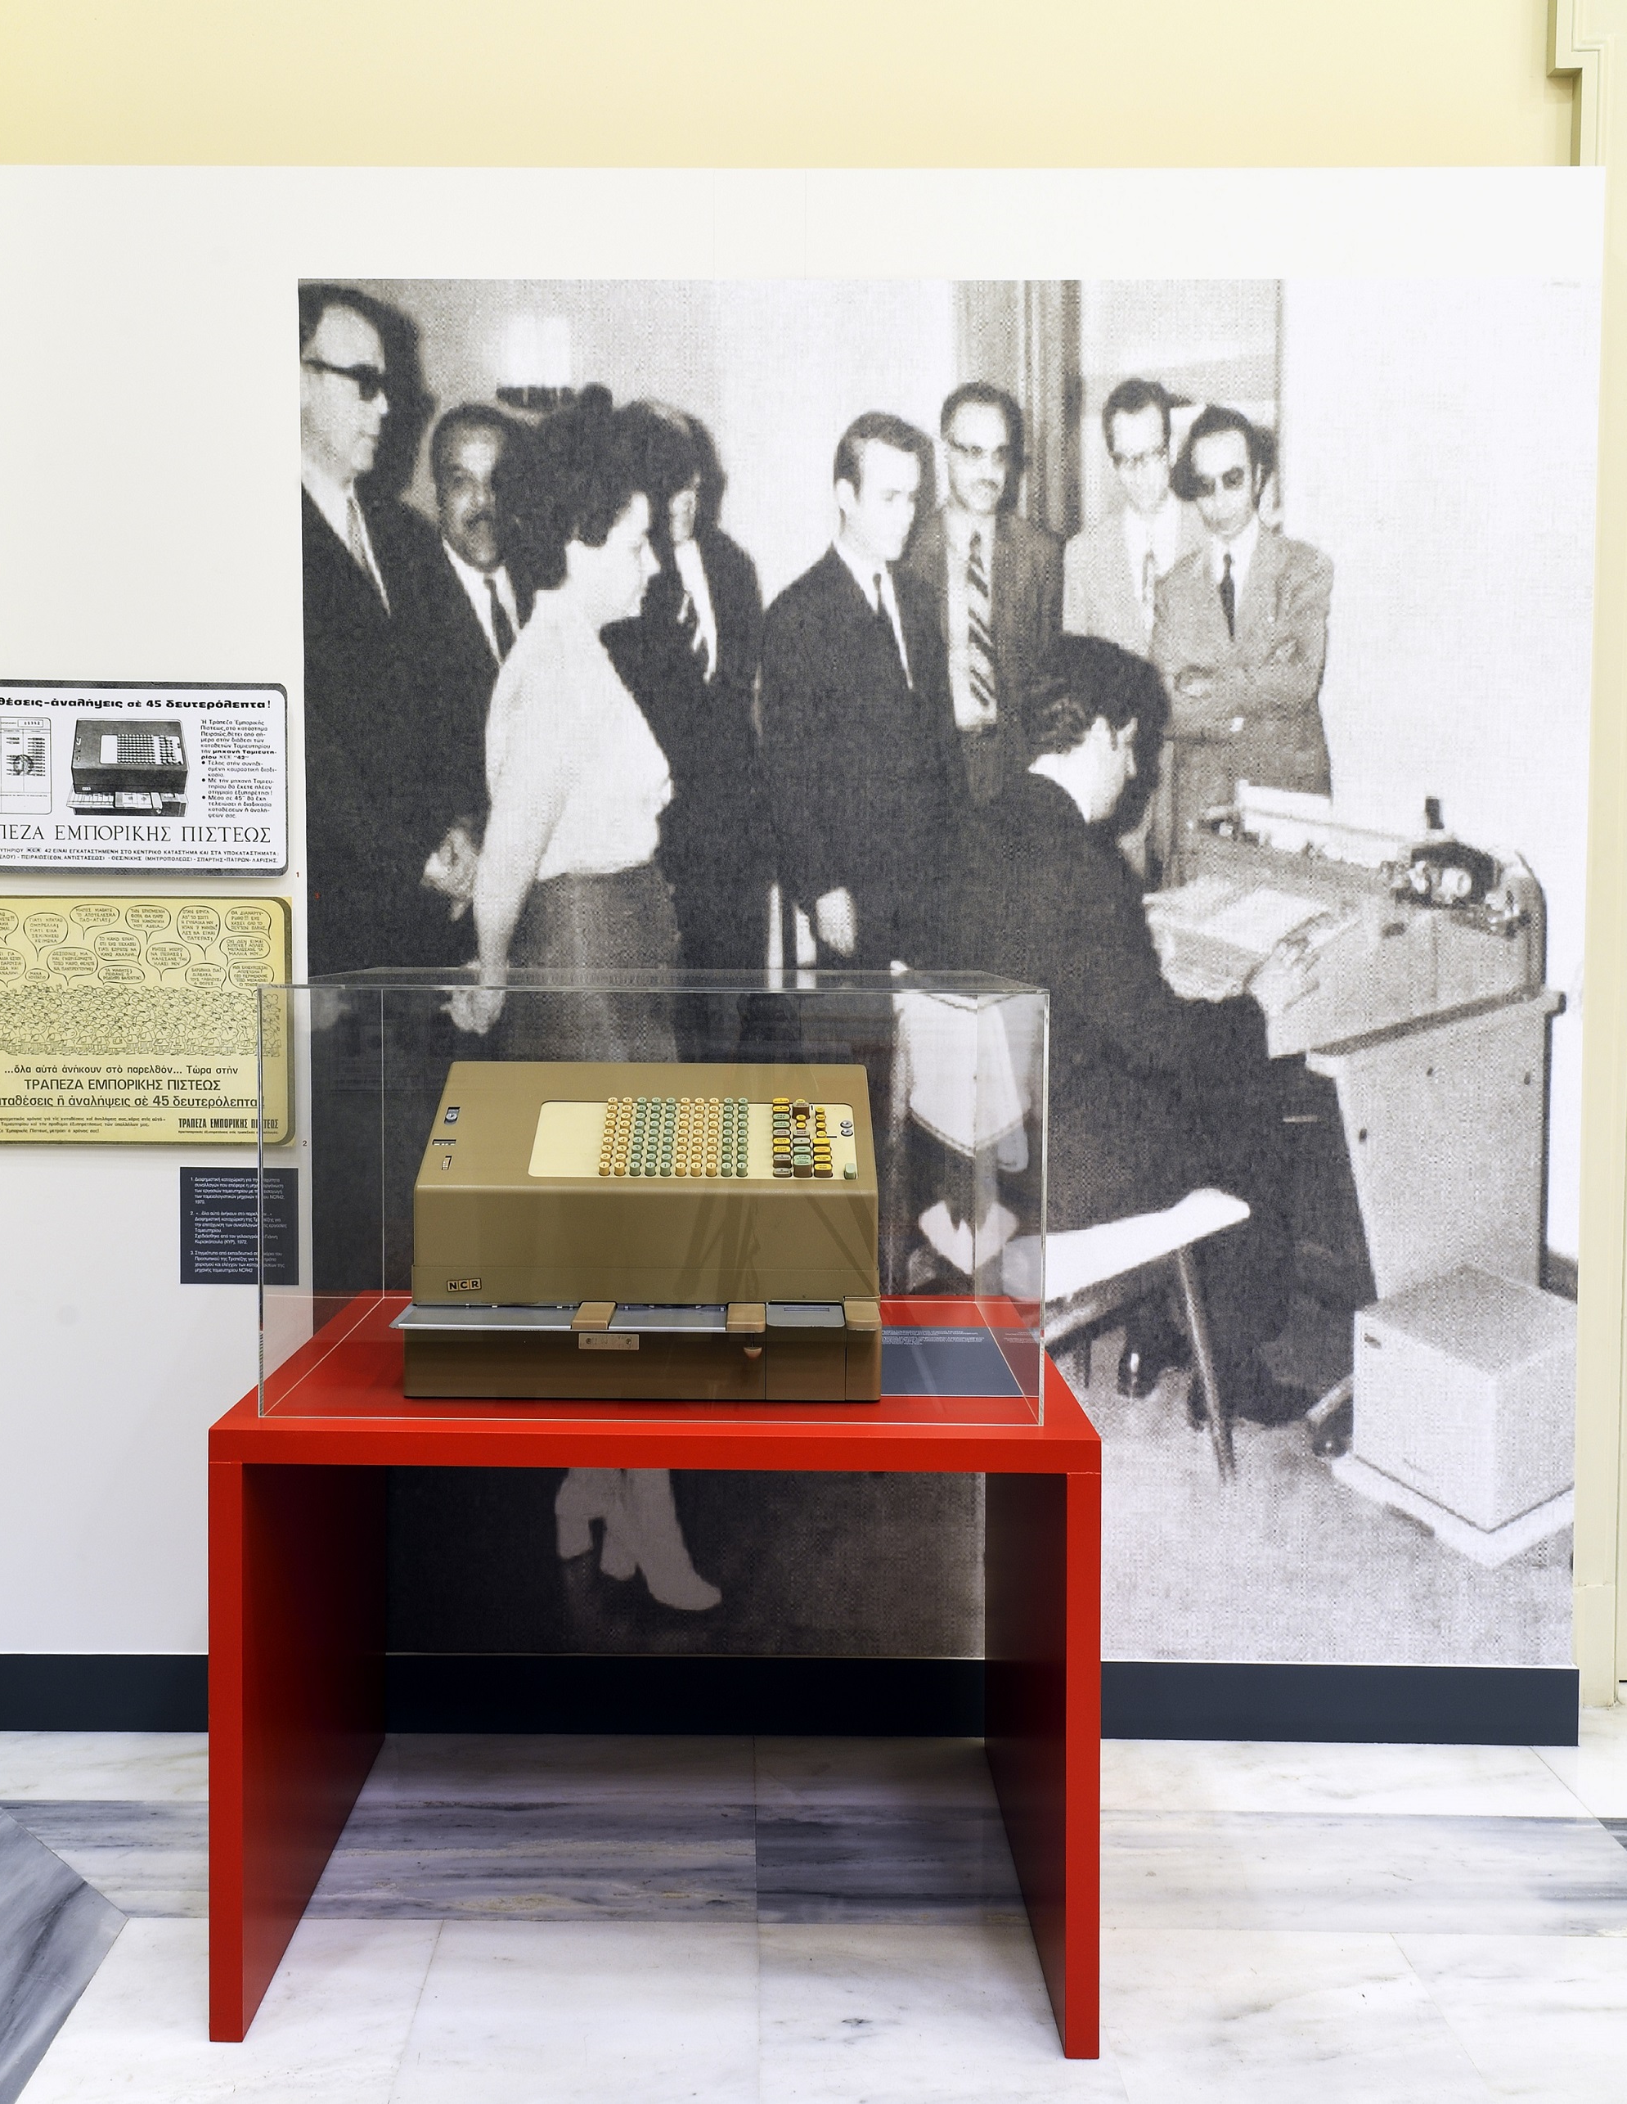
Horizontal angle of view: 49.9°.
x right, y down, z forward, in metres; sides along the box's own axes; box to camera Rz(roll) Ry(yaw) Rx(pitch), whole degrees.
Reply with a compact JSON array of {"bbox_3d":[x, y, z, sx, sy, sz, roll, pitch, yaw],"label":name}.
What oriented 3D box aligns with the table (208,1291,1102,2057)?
[{"bbox_3d":[-0.183,0.753,2.340,1.000,0.702,0.748,1,3,-1],"label":"table"}]

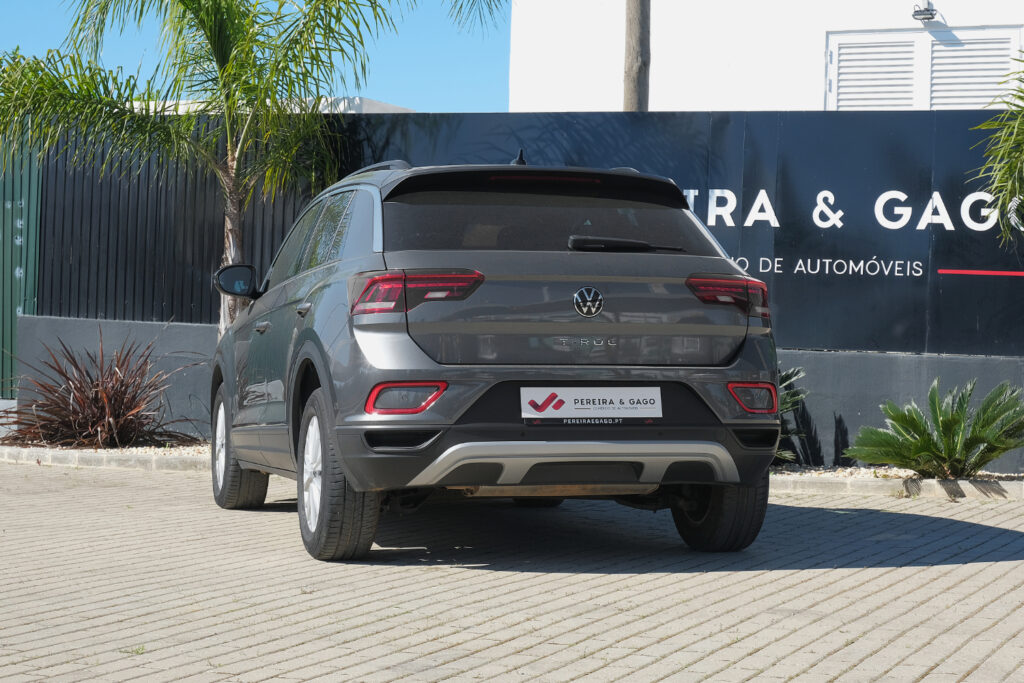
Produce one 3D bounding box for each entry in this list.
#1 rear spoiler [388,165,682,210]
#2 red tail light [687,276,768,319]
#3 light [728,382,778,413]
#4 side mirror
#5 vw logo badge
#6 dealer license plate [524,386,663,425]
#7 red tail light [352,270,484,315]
[{"bbox_3d":[0.108,-0.595,7.477,1.220,0.155,0.260,0,-1,-16],"label":"rear spoiler"},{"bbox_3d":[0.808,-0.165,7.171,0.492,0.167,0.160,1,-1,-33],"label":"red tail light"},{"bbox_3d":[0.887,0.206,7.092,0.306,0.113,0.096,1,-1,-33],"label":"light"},{"bbox_3d":[-1.298,-0.283,9.187,0.220,0.165,0.140,0,-1,-16],"label":"side mirror"},{"bbox_3d":[0.274,-0.139,6.872,0.112,0.112,0.016,0,-9,-16],"label":"vw logo badge"},{"bbox_3d":[0.284,0.228,6.824,0.525,0.135,0.020,0,-9,-16],"label":"dealer license plate"},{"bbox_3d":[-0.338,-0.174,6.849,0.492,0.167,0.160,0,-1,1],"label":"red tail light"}]

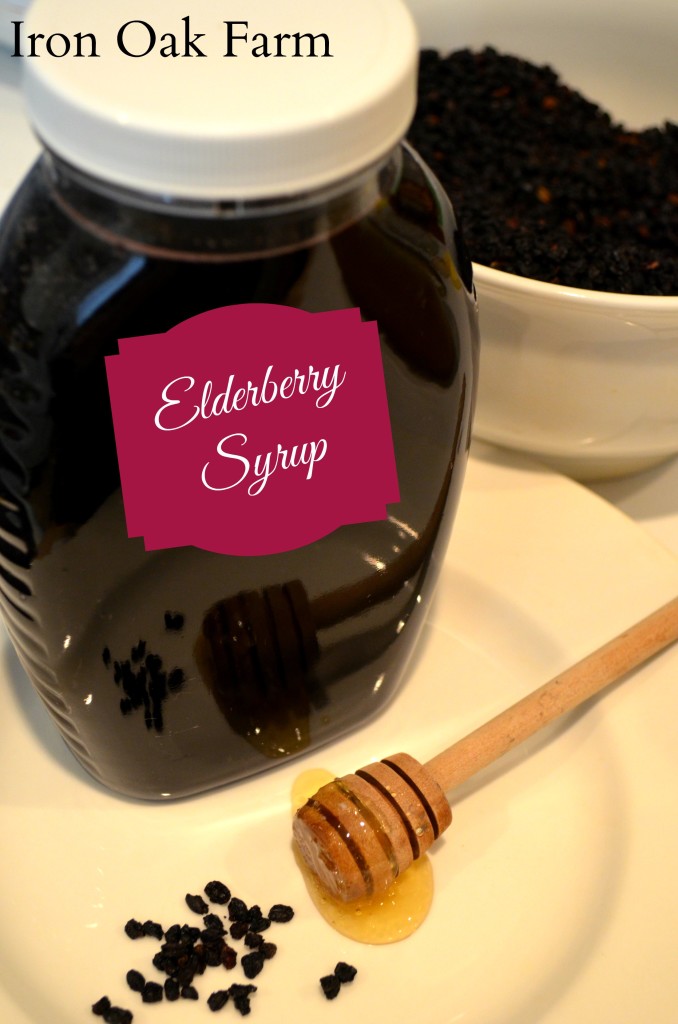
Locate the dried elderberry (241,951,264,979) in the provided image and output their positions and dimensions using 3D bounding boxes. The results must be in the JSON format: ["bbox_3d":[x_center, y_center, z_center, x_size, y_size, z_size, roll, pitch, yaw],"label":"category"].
[{"bbox_3d":[-0.016,0.087,0.294,0.004,0.003,0.006,14,43,13],"label":"dried elderberry"}]

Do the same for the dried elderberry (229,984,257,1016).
[{"bbox_3d":[-0.018,0.092,0.289,0.004,0.003,0.007,-12,44,-16],"label":"dried elderberry"}]

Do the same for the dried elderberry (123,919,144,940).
[{"bbox_3d":[-0.043,0.087,0.318,0.004,0.003,0.004,1,47,-1],"label":"dried elderberry"}]

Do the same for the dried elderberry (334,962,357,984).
[{"bbox_3d":[0.001,0.094,0.312,0.005,0.004,0.004,18,49,15],"label":"dried elderberry"}]

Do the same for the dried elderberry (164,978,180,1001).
[{"bbox_3d":[-0.034,0.096,0.310,0.003,0.003,0.005,-4,47,-5],"label":"dried elderberry"}]

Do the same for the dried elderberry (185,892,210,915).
[{"bbox_3d":[-0.030,0.083,0.323,0.006,0.003,0.003,31,54,25],"label":"dried elderberry"}]

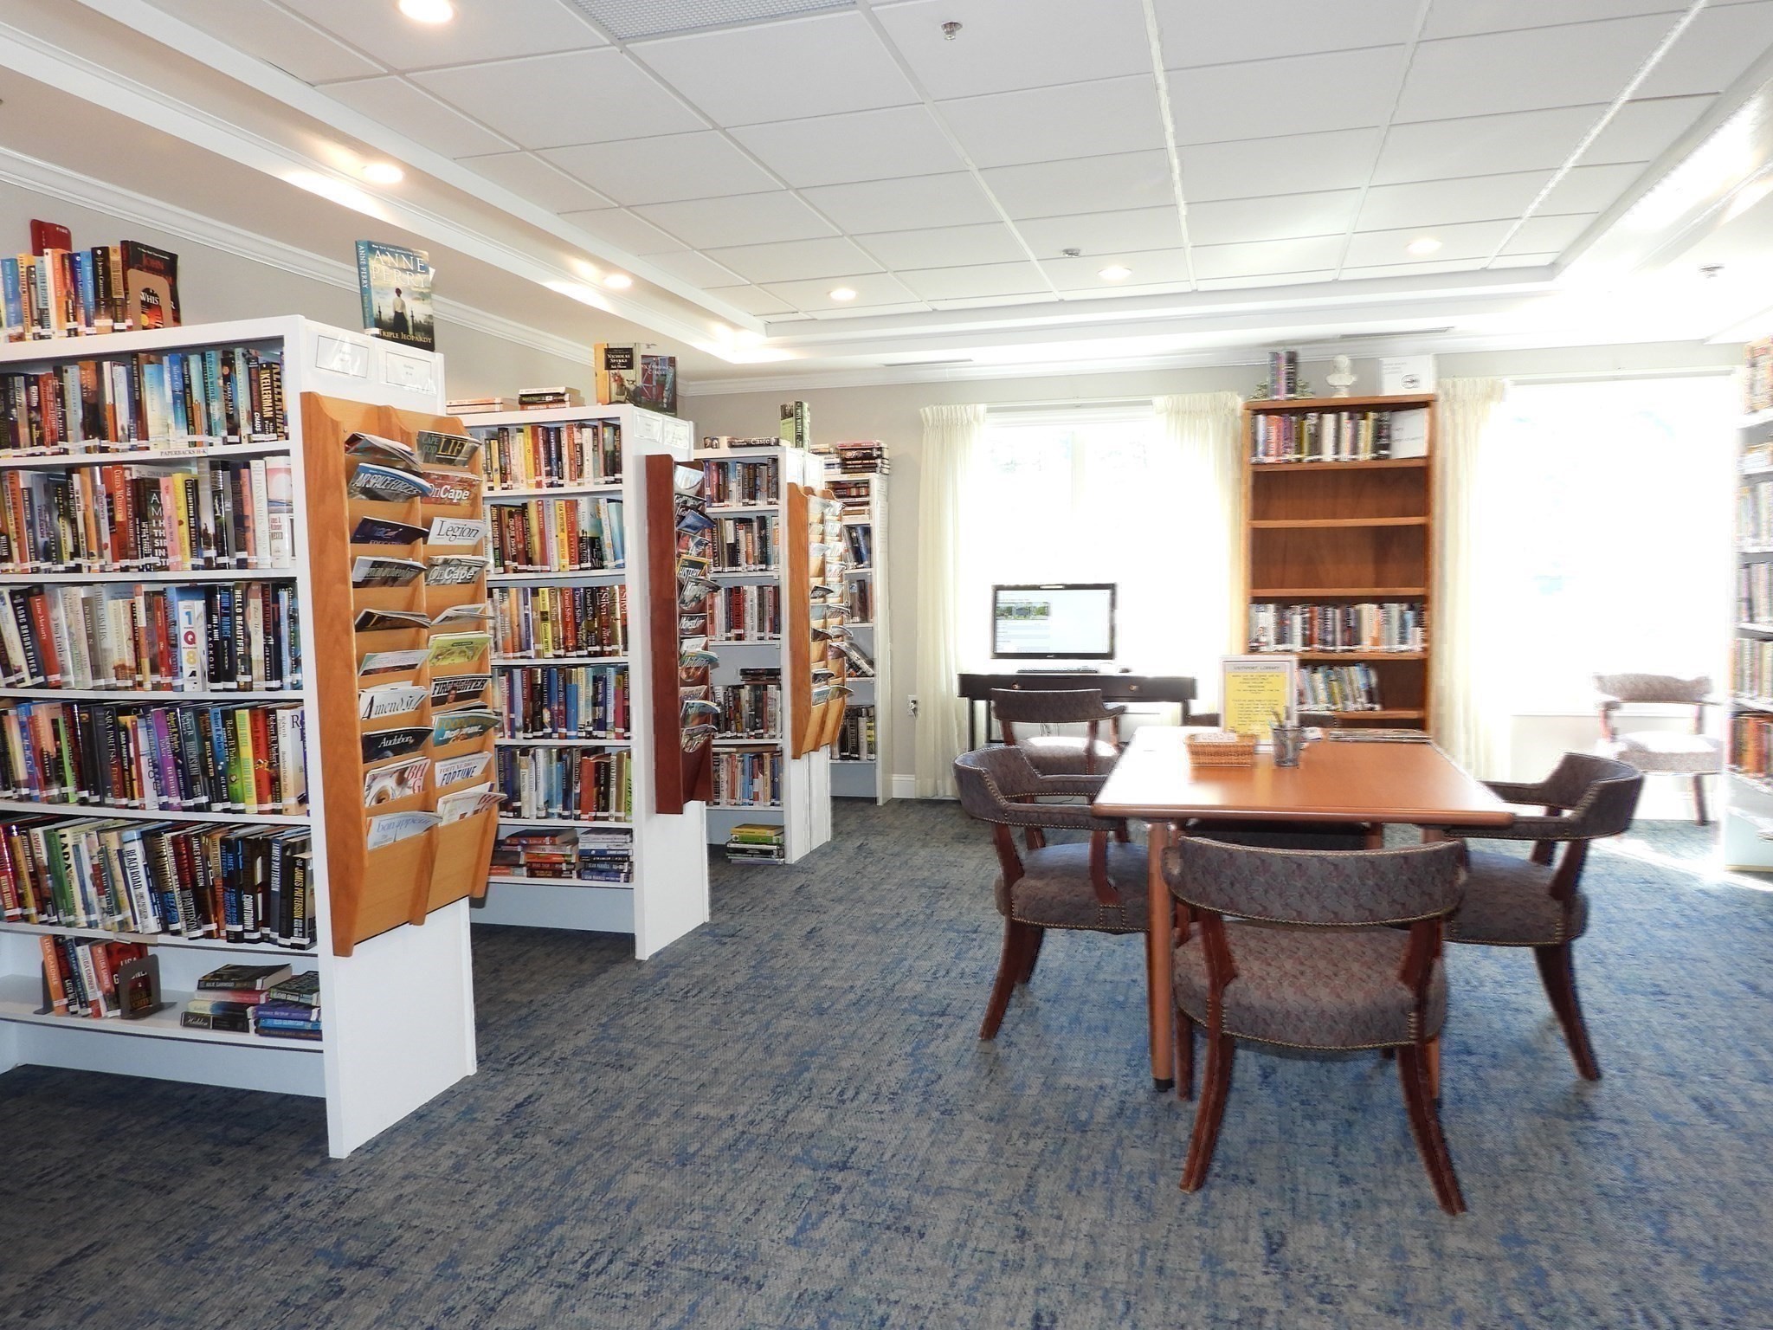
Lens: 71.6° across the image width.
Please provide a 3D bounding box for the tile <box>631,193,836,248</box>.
[{"bbox_3d":[-0.522,-1.609,4.443,0.600,0.020,0.600,0,5,16],"label":"tile"}]

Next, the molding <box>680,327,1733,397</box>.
[{"bbox_3d":[1.395,-1.610,6.560,5.346,0.085,0.075,0,4,13],"label":"molding"}]

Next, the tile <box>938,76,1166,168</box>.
[{"bbox_3d":[0.491,-1.553,3.526,0.597,0.020,0.597,0,5,16],"label":"tile"}]

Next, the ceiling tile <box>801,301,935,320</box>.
[{"bbox_3d":[-0.083,-1.740,6.014,0.605,0.030,0.208,0,5,16],"label":"ceiling tile"}]

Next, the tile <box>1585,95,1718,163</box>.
[{"bbox_3d":[2.242,-1.592,3.663,0.235,0.020,0.600,0,5,16],"label":"tile"}]

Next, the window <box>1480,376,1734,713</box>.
[{"bbox_3d":[3.622,-0.588,6.182,1.151,1.735,0.130,0,5,14],"label":"window"}]

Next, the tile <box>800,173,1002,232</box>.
[{"bbox_3d":[0.065,-1.609,4.285,0.605,0.030,0.605,0,5,16],"label":"tile"}]

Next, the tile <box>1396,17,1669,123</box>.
[{"bbox_3d":[1.655,-1.548,3.204,0.597,0.020,0.597,0,5,16],"label":"tile"}]

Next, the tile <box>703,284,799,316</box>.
[{"bbox_3d":[-0.621,-1.718,5.774,0.260,0.025,0.600,0,4,16],"label":"tile"}]

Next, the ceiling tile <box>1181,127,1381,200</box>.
[{"bbox_3d":[1.243,-1.602,3.943,0.600,0.024,0.595,0,4,16],"label":"ceiling tile"}]

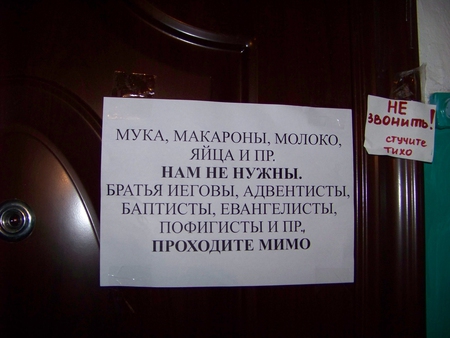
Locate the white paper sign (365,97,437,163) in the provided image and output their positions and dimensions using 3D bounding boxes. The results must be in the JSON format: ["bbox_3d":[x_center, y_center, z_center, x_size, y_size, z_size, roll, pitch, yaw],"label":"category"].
[{"bbox_3d":[0.216,-0.049,0.578,0.092,0.073,0.004,7,-5,-9],"label":"white paper sign"}]

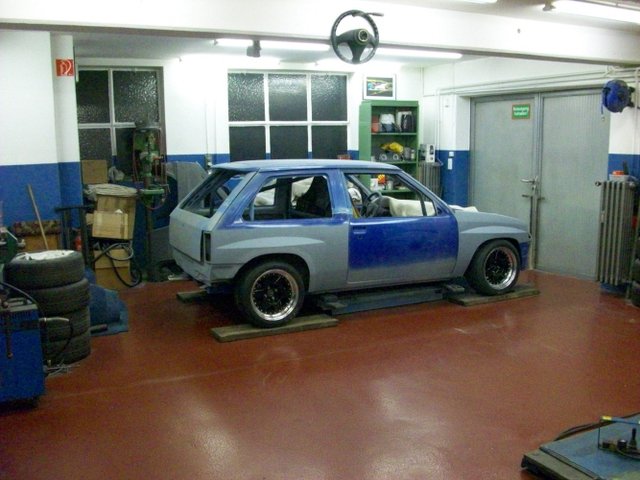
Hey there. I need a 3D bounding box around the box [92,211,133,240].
[{"bbox_3d":[-2.268,-0.154,6.830,0.360,0.300,0.250,1,9,12],"label":"box"}]

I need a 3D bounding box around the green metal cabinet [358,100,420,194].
[{"bbox_3d":[0.946,-0.838,8.601,0.750,2.050,0.380,-5,10,-25],"label":"green metal cabinet"}]

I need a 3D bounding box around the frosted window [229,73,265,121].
[{"bbox_3d":[-0.887,-1.734,7.605,0.451,0.568,0.060,-5,10,-22],"label":"frosted window"}]

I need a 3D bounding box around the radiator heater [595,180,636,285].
[{"bbox_3d":[2.862,-0.074,6.077,0.180,1.000,0.280,-7,11,-32],"label":"radiator heater"}]

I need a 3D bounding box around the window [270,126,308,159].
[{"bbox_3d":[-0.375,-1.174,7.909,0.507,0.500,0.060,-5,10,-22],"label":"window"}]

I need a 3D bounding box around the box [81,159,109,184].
[{"bbox_3d":[-2.496,-0.738,6.992,0.270,0.280,0.200,-5,10,-25],"label":"box"}]

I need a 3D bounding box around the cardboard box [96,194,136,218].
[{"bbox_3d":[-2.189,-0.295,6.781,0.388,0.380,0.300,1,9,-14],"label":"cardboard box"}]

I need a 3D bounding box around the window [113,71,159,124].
[{"bbox_3d":[-2.083,-1.610,7.109,0.504,0.598,0.060,-5,10,-22],"label":"window"}]

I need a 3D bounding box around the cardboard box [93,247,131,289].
[{"bbox_3d":[-2.247,0.296,6.852,0.360,0.440,0.300,-3,9,-14],"label":"cardboard box"}]

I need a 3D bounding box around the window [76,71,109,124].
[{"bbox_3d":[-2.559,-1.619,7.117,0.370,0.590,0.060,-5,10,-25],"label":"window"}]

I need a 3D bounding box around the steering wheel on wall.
[{"bbox_3d":[0.250,-1.424,4.420,0.375,0.375,0.110,-5,10,-25],"label":"steering wheel on wall"}]

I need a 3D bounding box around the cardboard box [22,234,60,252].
[{"bbox_3d":[-2.400,0.127,5.419,0.320,0.320,0.290,-5,10,-25],"label":"cardboard box"}]

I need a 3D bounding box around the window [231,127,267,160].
[{"bbox_3d":[-0.897,-1.162,7.972,0.480,0.540,0.060,-5,10,-25],"label":"window"}]

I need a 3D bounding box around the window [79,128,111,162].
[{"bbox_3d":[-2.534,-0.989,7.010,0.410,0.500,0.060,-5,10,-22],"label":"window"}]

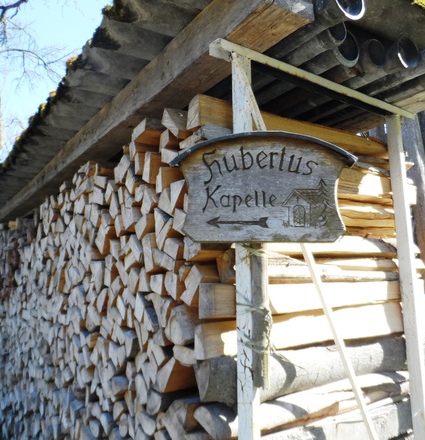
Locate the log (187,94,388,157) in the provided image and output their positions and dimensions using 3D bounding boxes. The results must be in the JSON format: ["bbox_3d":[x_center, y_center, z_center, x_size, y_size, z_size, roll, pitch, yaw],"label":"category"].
[{"bbox_3d":[0.330,-0.254,1.286,0.930,0.080,0.063,1,-7,-36],"label":"log"}]

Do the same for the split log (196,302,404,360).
[{"bbox_3d":[0.374,0.316,1.254,1.020,0.110,0.070,5,-9,-36],"label":"split log"}]

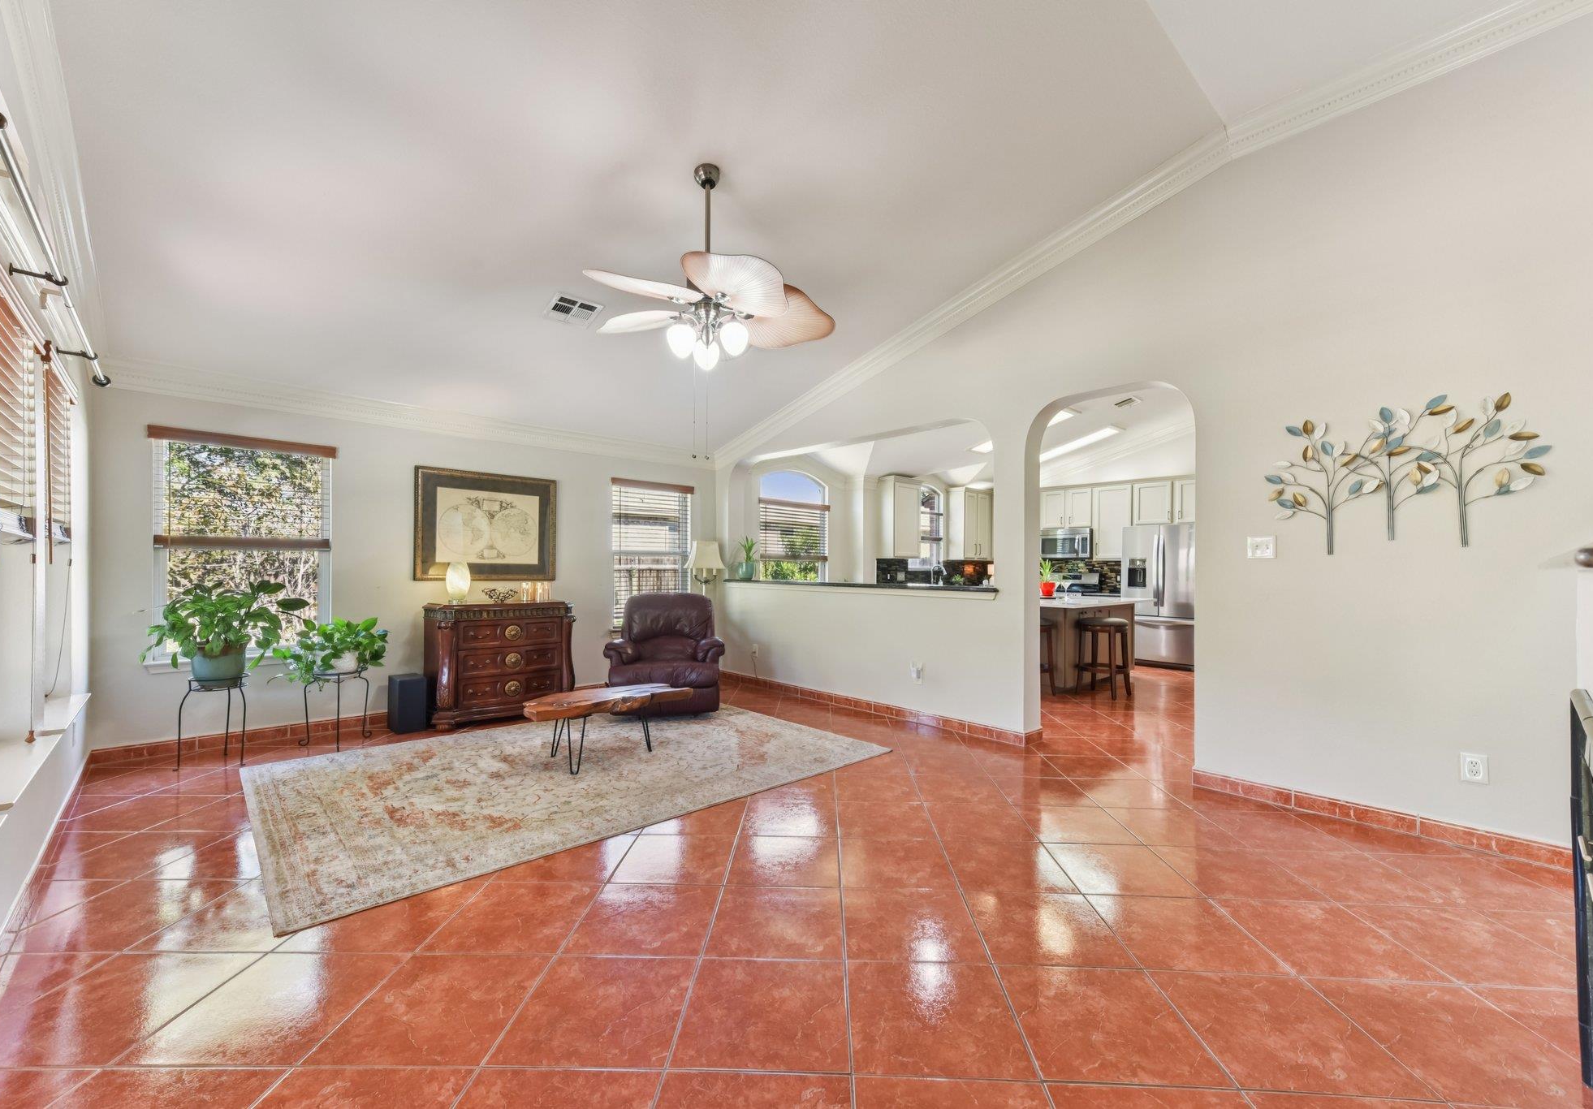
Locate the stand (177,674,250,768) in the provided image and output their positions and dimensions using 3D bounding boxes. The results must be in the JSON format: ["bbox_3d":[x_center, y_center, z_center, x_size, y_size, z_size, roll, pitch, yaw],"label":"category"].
[{"bbox_3d":[-3.621,1.034,4.016,0.333,0.529,0.358,1,-1,-43],"label":"stand"}]

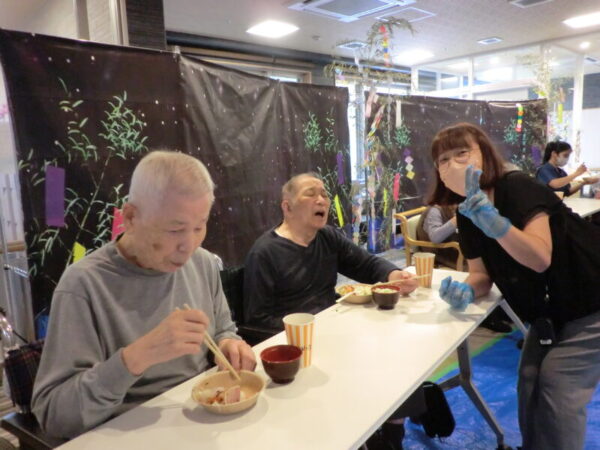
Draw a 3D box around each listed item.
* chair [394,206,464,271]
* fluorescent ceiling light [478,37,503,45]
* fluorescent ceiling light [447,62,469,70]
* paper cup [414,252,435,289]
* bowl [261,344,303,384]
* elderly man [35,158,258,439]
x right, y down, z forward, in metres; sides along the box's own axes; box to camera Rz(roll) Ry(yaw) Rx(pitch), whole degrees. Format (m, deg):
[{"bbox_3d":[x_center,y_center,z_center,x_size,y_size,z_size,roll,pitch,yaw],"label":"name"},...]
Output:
[{"bbox_3d":[1.044,0.295,3.246,0.570,0.790,0.570,5,12,38],"label":"chair"},{"bbox_3d":[2.675,-2.583,6.328,0.250,0.050,0.250,-10,12,-40],"label":"fluorescent ceiling light"},{"bbox_3d":[2.969,-2.901,8.209,0.420,0.060,0.420,-10,12,-40],"label":"fluorescent ceiling light"},{"bbox_3d":[0.492,0.183,1.787,0.084,0.125,0.084,-2,9,0],"label":"paper cup"},{"bbox_3d":[-0.042,0.347,1.106,0.101,0.064,0.101,-2,9,0],"label":"bowl"},{"bbox_3d":[-0.265,0.481,1.043,0.680,1.240,0.520,5,12,38],"label":"elderly man"}]

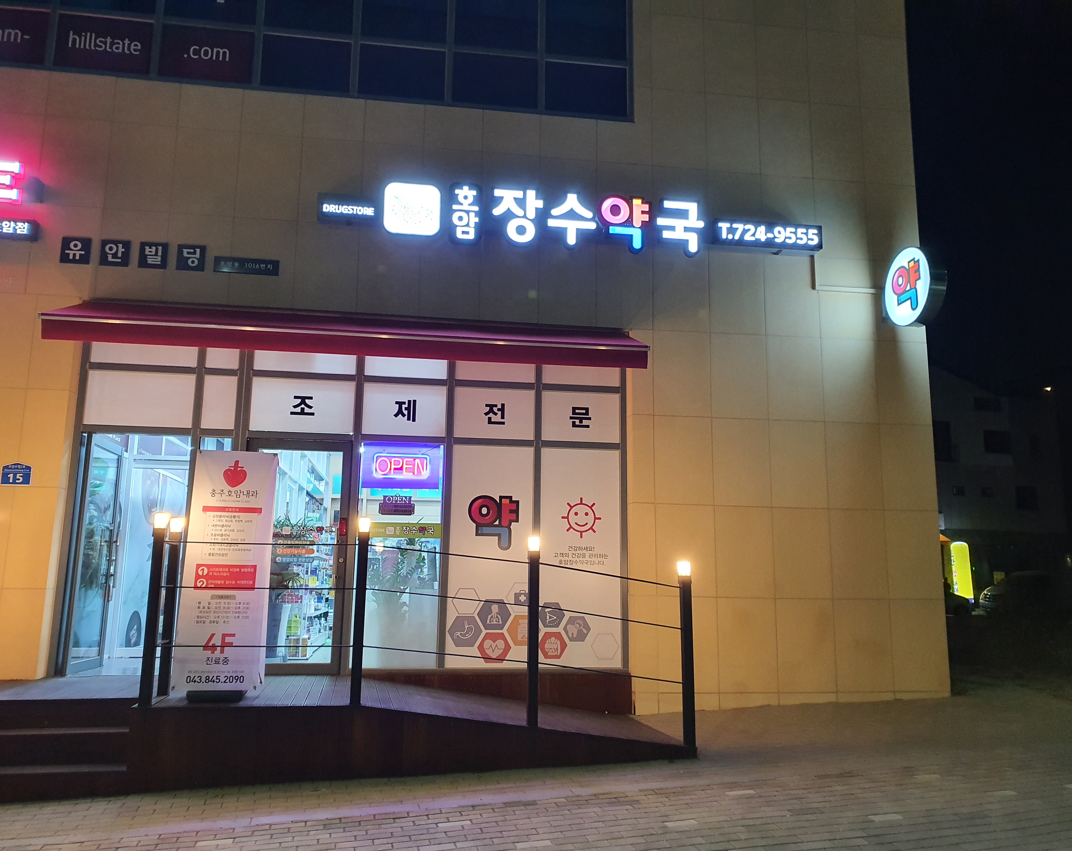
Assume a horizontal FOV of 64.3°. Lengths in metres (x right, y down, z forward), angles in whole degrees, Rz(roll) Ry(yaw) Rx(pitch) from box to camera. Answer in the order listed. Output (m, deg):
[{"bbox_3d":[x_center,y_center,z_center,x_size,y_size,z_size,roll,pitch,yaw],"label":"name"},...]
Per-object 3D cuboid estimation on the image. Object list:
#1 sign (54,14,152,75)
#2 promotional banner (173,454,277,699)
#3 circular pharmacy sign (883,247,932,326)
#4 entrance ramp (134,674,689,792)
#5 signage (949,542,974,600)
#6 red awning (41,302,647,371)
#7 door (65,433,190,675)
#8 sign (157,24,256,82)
[{"bbox_3d":[-4.233,-3.748,8.374,0.900,0.580,0.040,2,-10,-8],"label":"sign"},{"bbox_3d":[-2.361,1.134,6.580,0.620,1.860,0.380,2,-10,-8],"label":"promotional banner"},{"bbox_3d":[3.846,-1.397,8.648,0.180,0.800,0.800,2,-10,-8],"label":"circular pharmacy sign"},{"bbox_3d":[-0.908,2.466,7.035,3.980,0.560,1.780,2,-10,-8],"label":"entrance ramp"},{"bbox_3d":[17.761,6.333,35.500,0.760,2.850,0.780,2,-10,-8],"label":"signage"},{"bbox_3d":[-1.614,-0.844,7.951,5.320,0.600,0.800,2,-10,-8],"label":"red awning"},{"bbox_3d":[-3.703,1.150,7.761,0.950,2.150,0.100,2,-10,-8],"label":"door"},{"bbox_3d":[-3.273,-3.709,8.507,0.900,0.580,0.040,2,-10,-8],"label":"sign"}]

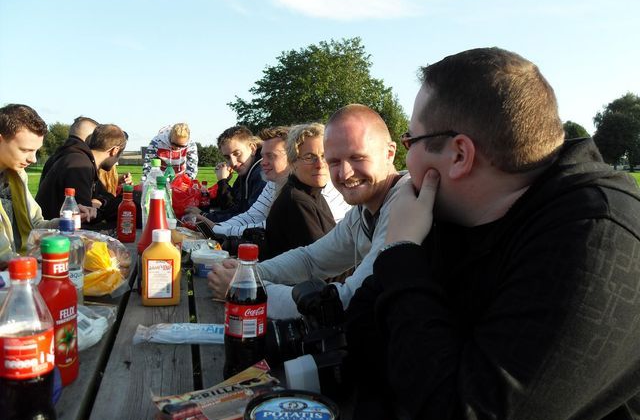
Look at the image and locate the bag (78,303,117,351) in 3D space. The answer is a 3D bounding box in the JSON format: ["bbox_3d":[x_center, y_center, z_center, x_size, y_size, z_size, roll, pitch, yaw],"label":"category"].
[{"bbox_3d":[-0.478,0.211,1.060,0.130,0.060,0.180,0,5,-16],"label":"bag"}]

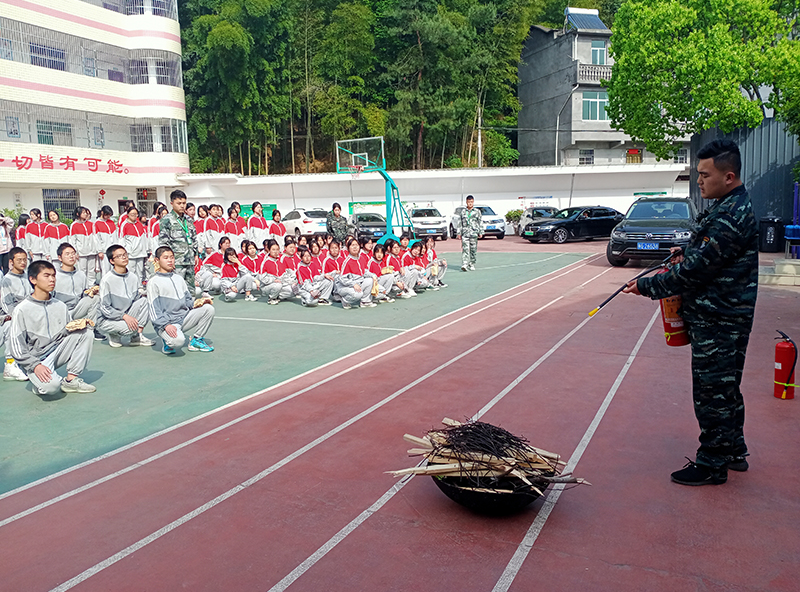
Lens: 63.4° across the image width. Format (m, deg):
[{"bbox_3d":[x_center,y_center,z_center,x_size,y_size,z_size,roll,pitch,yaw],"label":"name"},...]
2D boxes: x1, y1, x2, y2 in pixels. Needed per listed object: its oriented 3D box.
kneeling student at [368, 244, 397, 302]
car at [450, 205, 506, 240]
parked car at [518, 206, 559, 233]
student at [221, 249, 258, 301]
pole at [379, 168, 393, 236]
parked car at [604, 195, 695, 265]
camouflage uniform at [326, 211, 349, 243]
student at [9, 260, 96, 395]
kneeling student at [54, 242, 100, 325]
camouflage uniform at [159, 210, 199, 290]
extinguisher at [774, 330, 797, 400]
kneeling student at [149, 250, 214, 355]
[{"bbox_3d":[-0.299,-0.381,10.535,0.450,0.900,0.620,-7,9,-38],"label":"kneeling student"},{"bbox_3d":[4.034,-3.892,34.194,1.850,1.700,4.500,-3,8,-16],"label":"car"},{"bbox_3d":[7.242,-3.770,33.000,1.780,1.520,4.300,-1,7,-1],"label":"parked car"},{"bbox_3d":[-2.721,-0.389,10.941,0.660,0.910,0.500,4,9,35],"label":"student"},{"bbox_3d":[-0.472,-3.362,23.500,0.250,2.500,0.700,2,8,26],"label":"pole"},{"bbox_3d":[6.772,-1.718,16.600,1.880,1.680,4.600,3,8,30],"label":"parked car"},{"bbox_3d":[-1.404,-1.173,14.504,0.500,1.370,0.310,-2,7,-8],"label":"camouflage uniform"},{"bbox_3d":[-2.925,0.238,5.415,0.710,1.080,0.510,2,8,22],"label":"student"},{"bbox_3d":[-3.900,-0.058,7.778,0.700,1.120,0.540,4,9,35],"label":"kneeling student"},{"bbox_3d":[-2.689,-0.321,8.001,0.340,1.430,0.520,6,10,42],"label":"camouflage uniform"},{"bbox_3d":[2.846,0.496,4.780,0.170,0.500,0.160,5,10,40],"label":"extinguisher"},{"bbox_3d":[-2.376,0.011,7.029,0.700,1.110,0.540,4,9,33],"label":"kneeling student"}]

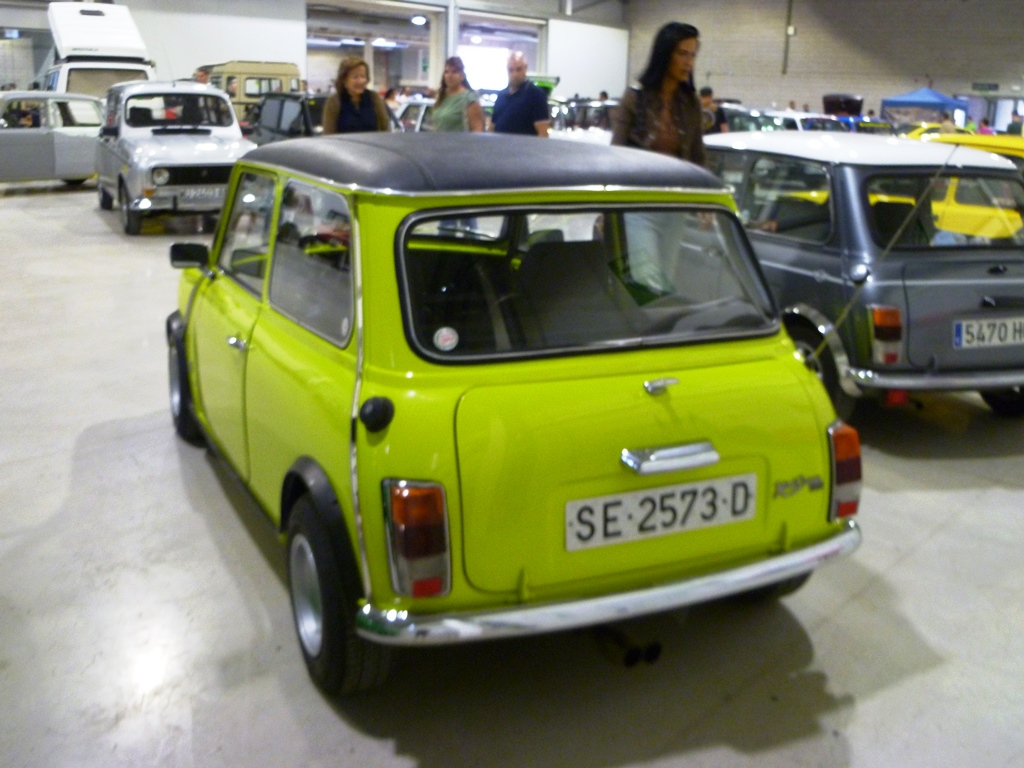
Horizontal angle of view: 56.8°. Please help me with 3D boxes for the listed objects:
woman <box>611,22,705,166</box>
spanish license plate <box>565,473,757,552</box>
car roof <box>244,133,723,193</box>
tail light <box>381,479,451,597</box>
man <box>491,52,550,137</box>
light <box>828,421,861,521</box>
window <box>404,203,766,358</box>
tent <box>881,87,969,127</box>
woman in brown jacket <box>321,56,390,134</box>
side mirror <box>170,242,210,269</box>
[{"bbox_3d":[0.530,-0.534,3.840,0.450,1.750,0.320,-10,20,-38],"label":"woman"},{"bbox_3d":[0.336,0.286,2.110,0.515,0.110,0.015,-5,10,-26],"label":"spanish license plate"},{"bbox_3d":[-0.116,-0.686,2.853,1.120,0.145,1.290,-5,18,-26],"label":"car roof"},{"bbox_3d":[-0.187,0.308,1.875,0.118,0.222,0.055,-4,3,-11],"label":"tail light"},{"bbox_3d":[0.014,-1.512,7.049,0.490,1.810,0.310,7,17,16],"label":"man"},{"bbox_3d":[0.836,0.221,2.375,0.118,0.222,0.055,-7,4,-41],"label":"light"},{"bbox_3d":[0.210,-0.258,2.284,1.000,0.360,0.070,-5,-16,-26],"label":"window"},{"bbox_3d":[16.275,-10.345,37.912,2.850,3.000,2.850,-13,22,-43],"label":"tent"},{"bbox_3d":[-1.019,-1.230,6.132,0.470,1.690,0.300,-2,16,-14],"label":"woman in brown jacket"},{"bbox_3d":[-1.087,-0.434,3.200,0.135,0.090,0.060,-8,19,-33],"label":"side mirror"}]

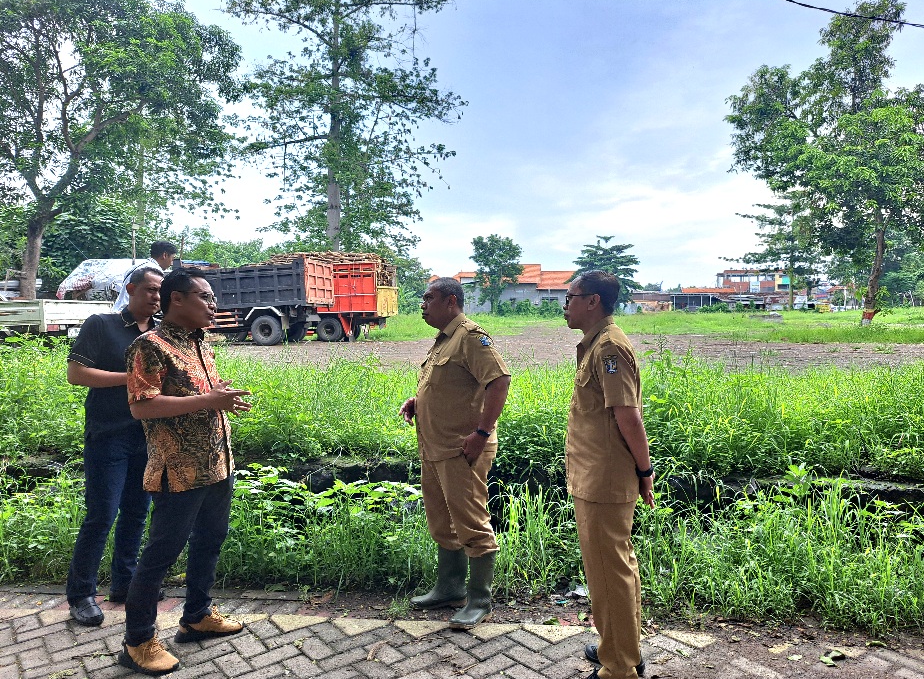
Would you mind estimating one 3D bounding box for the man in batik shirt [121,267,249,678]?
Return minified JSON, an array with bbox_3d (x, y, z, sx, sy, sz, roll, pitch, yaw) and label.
[{"bbox_3d":[-1.210,0.535,2.771,0.520,1.680,0.500,0,4,3],"label":"man in batik shirt"}]

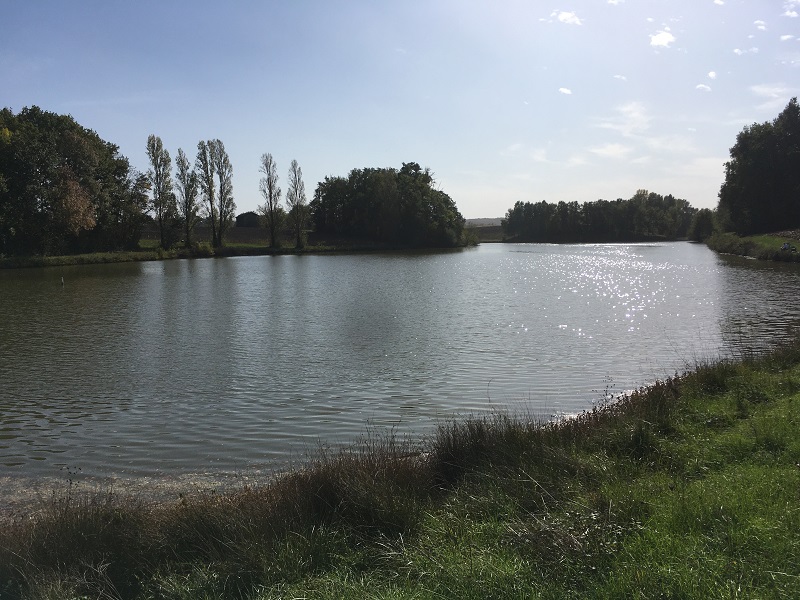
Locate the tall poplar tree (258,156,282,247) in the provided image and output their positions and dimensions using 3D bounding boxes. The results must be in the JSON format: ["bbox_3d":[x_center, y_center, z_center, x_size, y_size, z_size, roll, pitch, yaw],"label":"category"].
[{"bbox_3d":[-18.700,-14.401,97.000,3.500,13.700,3.500,-1,6,0],"label":"tall poplar tree"}]

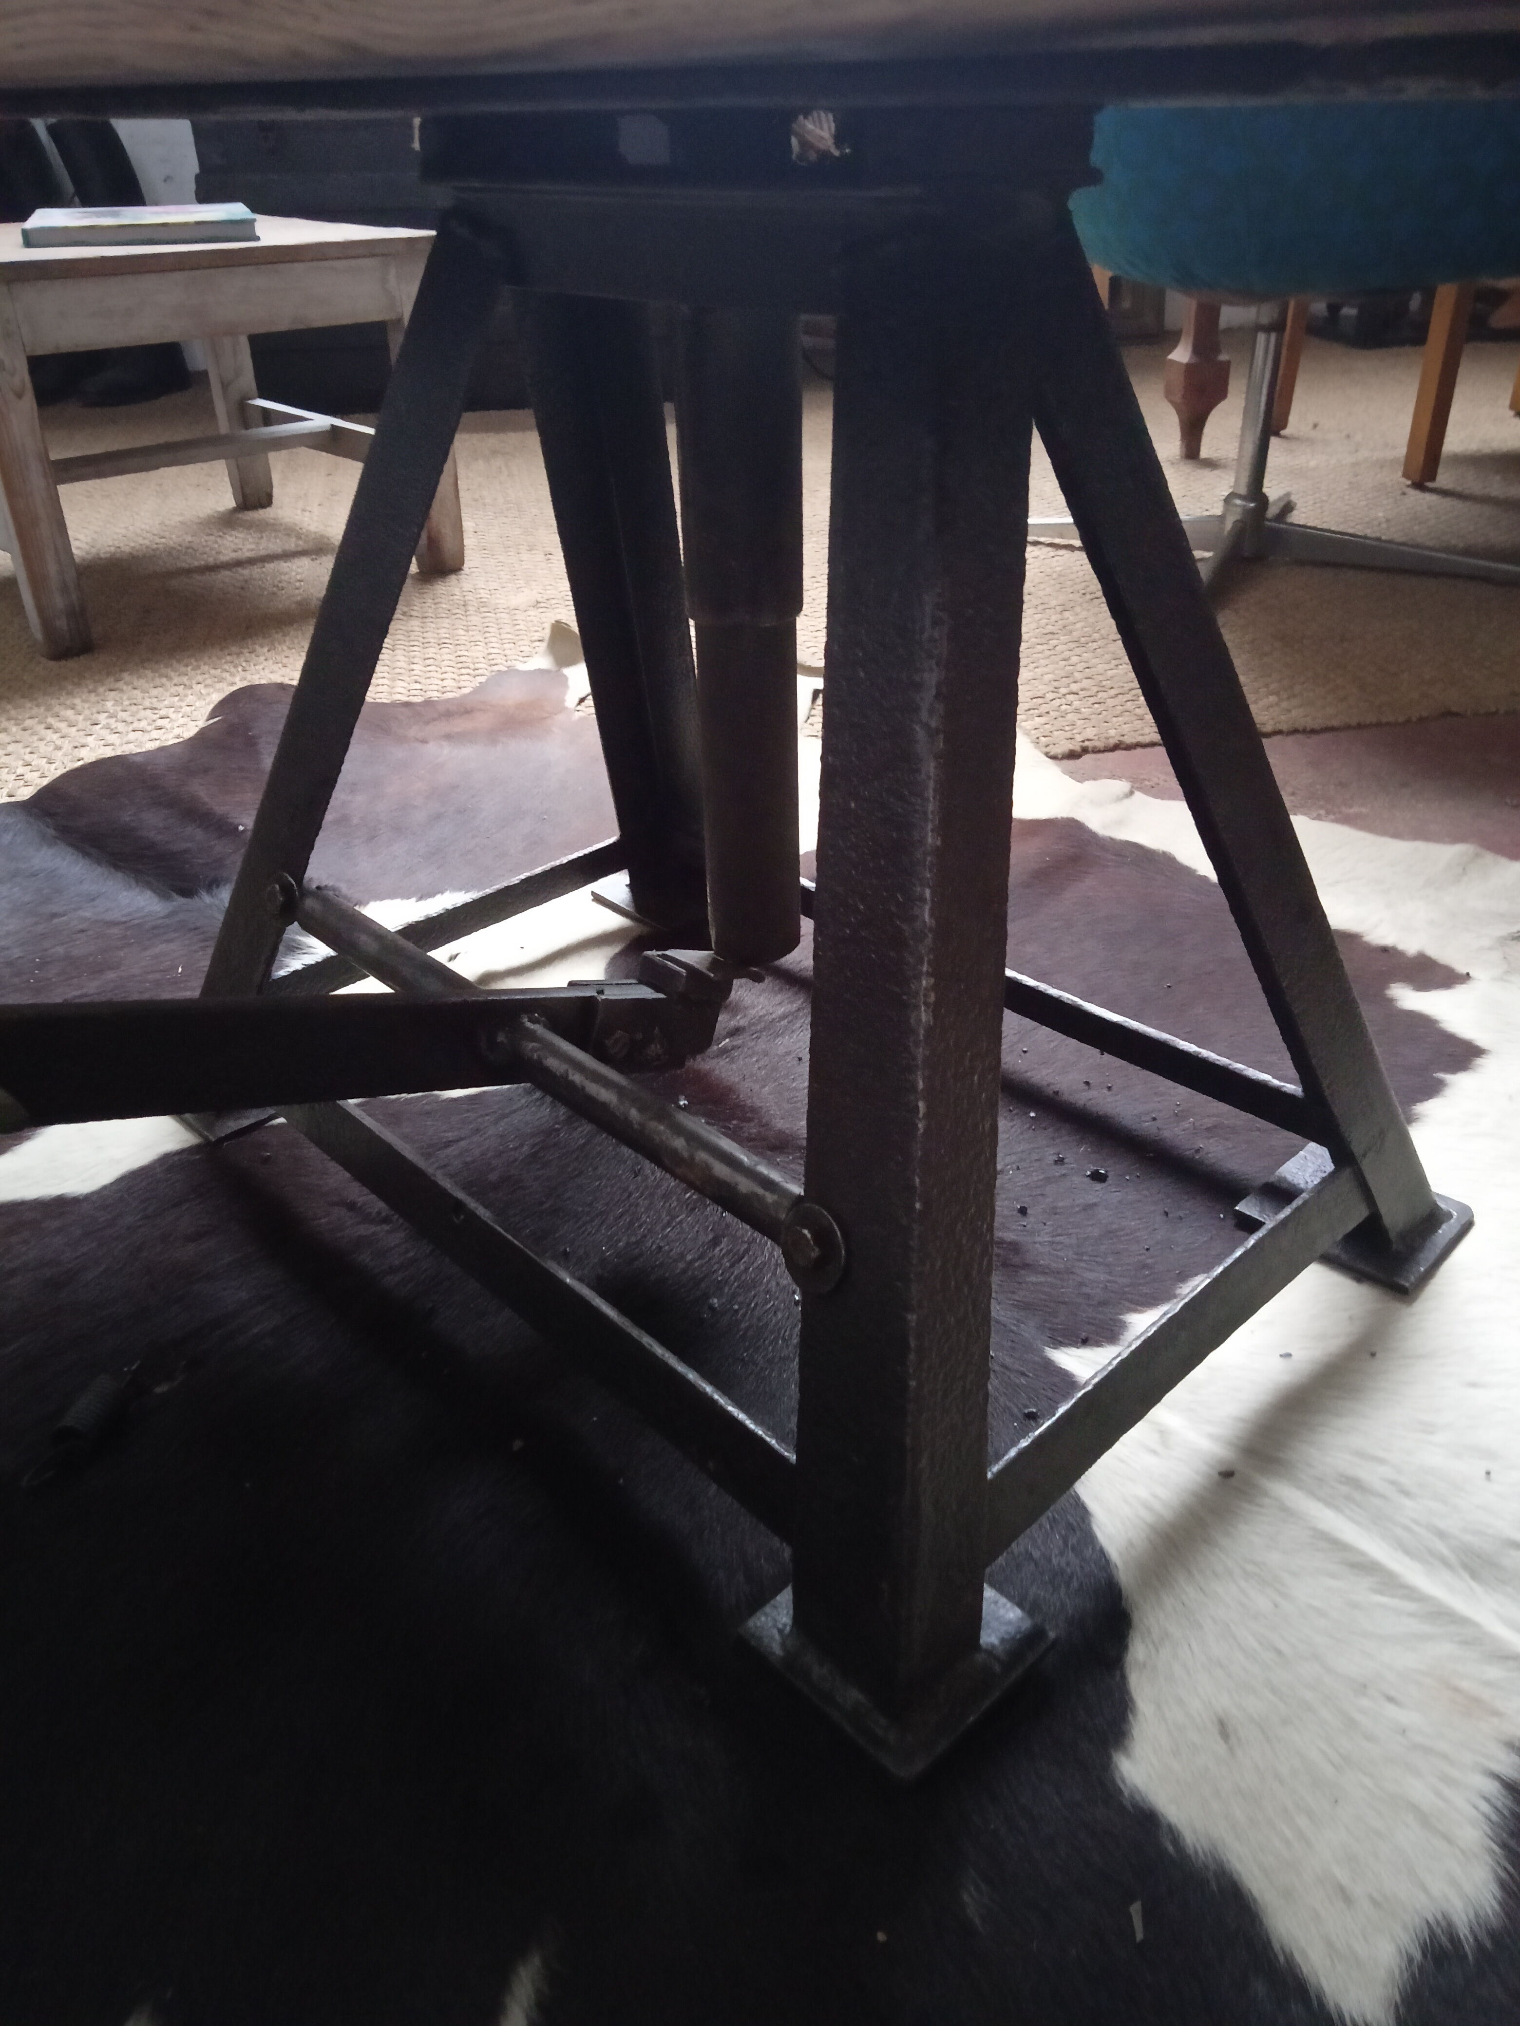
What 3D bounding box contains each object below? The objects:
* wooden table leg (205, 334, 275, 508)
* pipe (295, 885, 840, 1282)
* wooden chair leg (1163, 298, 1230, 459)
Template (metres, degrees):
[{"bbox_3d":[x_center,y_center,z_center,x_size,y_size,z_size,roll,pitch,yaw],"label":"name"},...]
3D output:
[{"bbox_3d":[-0.803,-0.962,2.297,0.050,0.373,0.050,-25,39,-35],"label":"wooden table leg"},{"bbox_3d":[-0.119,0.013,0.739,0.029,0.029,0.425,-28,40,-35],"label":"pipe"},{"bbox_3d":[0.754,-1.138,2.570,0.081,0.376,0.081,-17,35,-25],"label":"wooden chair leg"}]

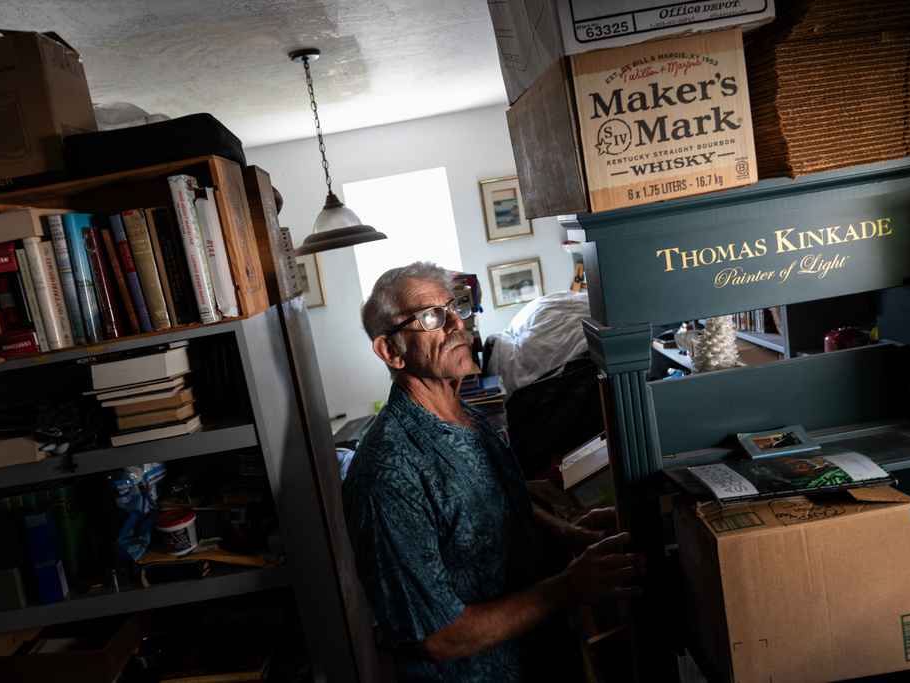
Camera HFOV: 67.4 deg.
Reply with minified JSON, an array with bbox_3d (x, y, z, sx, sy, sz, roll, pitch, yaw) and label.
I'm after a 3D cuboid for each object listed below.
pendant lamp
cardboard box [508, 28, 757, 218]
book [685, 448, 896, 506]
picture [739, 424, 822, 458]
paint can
[{"bbox_3d":[-0.477,-0.691,2.477,0.346,0.700,0.346,-10,8,0],"label":"pendant lamp"},{"bbox_3d":[0.388,-0.472,1.608,0.370,0.300,0.473,-11,8,-8],"label":"cardboard box"},{"bbox_3d":[0.554,0.231,1.149,0.258,0.018,0.185,-9,4,8],"label":"book"},{"bbox_3d":[0.598,0.189,1.264,0.120,0.010,0.107,-9,13,4],"label":"picture"},{"bbox_3d":[-0.602,0.417,1.484,0.084,0.074,0.084,-10,8,0],"label":"paint can"}]

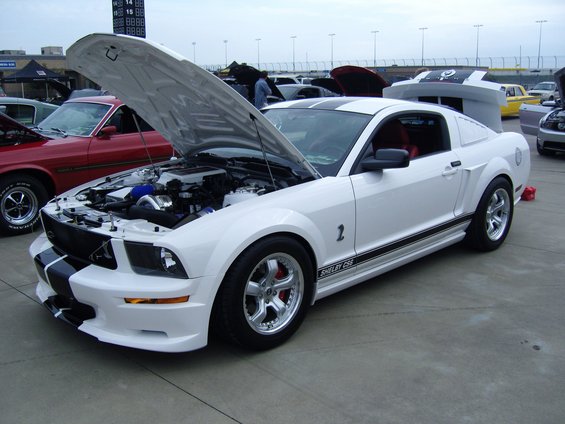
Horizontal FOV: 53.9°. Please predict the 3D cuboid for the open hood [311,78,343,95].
[{"bbox_3d":[1.514,-4.279,18.974,0.450,0.560,1.400,-13,19,-43],"label":"open hood"}]

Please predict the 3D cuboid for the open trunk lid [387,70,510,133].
[{"bbox_3d":[1.701,-1.153,5.776,0.330,0.660,1.400,-13,18,-41],"label":"open trunk lid"}]

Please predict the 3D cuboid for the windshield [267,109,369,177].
[{"bbox_3d":[-0.028,-0.538,4.182,1.450,0.170,0.870,14,44,45],"label":"windshield"}]

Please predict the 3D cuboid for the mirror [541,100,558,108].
[{"bbox_3d":[5.964,-2.417,12.400,0.270,0.130,0.160,-4,14,-17],"label":"mirror"}]

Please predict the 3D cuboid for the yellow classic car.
[{"bbox_3d":[8.950,-4.580,23.150,4.650,1.400,1.820,-13,18,-43],"label":"yellow classic car"}]

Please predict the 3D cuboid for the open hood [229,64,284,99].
[{"bbox_3d":[-0.758,-3.808,16.493,1.500,0.210,1.400,13,-23,44],"label":"open hood"}]

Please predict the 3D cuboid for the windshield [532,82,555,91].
[{"bbox_3d":[19.425,-9.218,41.000,1.500,0.780,0.200,12,-25,42],"label":"windshield"}]

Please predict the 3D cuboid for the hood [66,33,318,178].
[{"bbox_3d":[-0.656,-0.685,3.532,1.500,0.210,1.400,14,-19,45],"label":"hood"}]

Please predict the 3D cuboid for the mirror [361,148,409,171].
[{"bbox_3d":[0.654,-0.333,3.537,0.160,0.130,0.260,-13,18,-42],"label":"mirror"}]

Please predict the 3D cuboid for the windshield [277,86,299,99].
[{"bbox_3d":[-0.166,-3.624,17.141,1.450,0.170,0.870,13,44,44],"label":"windshield"}]

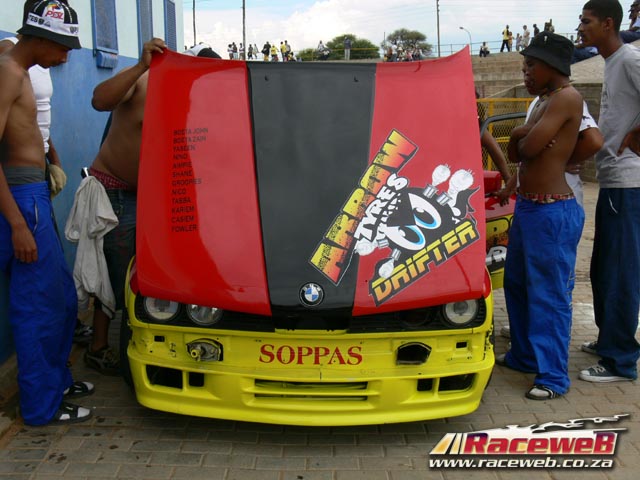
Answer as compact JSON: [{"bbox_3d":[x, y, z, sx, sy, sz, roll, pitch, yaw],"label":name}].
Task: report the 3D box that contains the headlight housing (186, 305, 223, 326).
[{"bbox_3d":[-0.476,0.288,3.070,0.150,0.150,0.100,0,11,0],"label":"headlight housing"}]

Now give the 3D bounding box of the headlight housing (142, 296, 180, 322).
[{"bbox_3d":[-0.659,0.273,3.080,0.150,0.150,0.100,0,11,0],"label":"headlight housing"}]

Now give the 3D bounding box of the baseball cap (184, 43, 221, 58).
[{"bbox_3d":[-0.566,-0.869,3.500,0.250,0.130,0.170,10,15,39],"label":"baseball cap"}]

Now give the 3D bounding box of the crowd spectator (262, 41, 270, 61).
[{"bbox_3d":[-4.051,-14.237,56.000,0.550,1.700,0.400,0,11,0],"label":"crowd spectator"}]

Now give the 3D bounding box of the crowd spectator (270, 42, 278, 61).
[{"bbox_3d":[-3.446,-14.047,56.000,0.500,1.620,0.380,0,11,0],"label":"crowd spectator"}]

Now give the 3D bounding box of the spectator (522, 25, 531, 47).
[{"bbox_3d":[13.124,-12.807,47.000,0.420,1.680,0.480,-6,13,-31],"label":"spectator"}]

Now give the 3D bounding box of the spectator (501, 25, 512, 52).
[{"bbox_3d":[11.853,-12.794,47.000,0.420,1.720,0.500,6,13,25],"label":"spectator"}]

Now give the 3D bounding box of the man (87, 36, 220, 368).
[{"bbox_3d":[-0.820,-0.140,3.620,0.580,1.620,0.550,7,13,31],"label":"man"}]

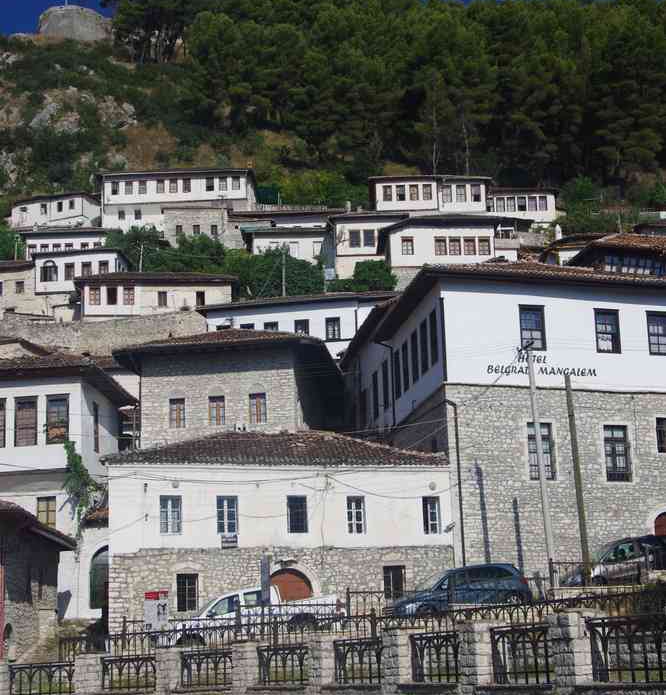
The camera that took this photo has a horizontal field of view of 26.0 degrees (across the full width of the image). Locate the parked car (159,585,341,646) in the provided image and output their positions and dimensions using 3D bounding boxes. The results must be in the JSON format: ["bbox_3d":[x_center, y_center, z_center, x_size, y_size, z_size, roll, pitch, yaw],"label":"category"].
[{"bbox_3d":[-2.186,7.362,38.700,5.100,1.780,1.800,-9,-11,-10],"label":"parked car"}]

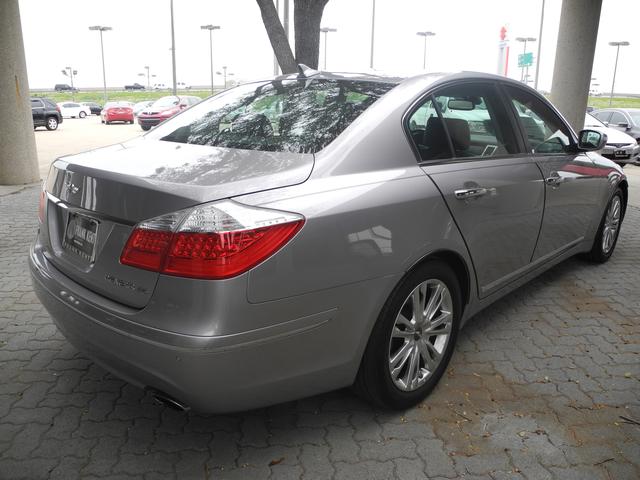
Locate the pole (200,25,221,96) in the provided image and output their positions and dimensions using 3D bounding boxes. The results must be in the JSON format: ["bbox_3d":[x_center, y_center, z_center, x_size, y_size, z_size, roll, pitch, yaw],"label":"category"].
[{"bbox_3d":[-11.596,-18.235,56.068,2.120,9.320,2.120,-2,15,-11],"label":"pole"}]

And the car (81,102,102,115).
[{"bbox_3d":[-26.149,-14.445,57.000,4.600,1.450,1.800,-8,17,-29],"label":"car"}]

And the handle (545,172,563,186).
[{"bbox_3d":[1.384,-0.354,3.066,0.060,0.045,0.240,14,20,41],"label":"handle"}]

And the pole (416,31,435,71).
[{"bbox_3d":[11.984,-19.113,59.984,2.100,9.430,2.100,3,15,11],"label":"pole"}]

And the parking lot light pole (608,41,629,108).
[{"bbox_3d":[31.946,-17.055,56.446,2.100,8.424,0.450,4,15,14],"label":"parking lot light pole"}]

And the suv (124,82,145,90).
[{"bbox_3d":[-49.010,-40.489,137.000,5.400,1.850,2.000,0,15,0],"label":"suv"}]

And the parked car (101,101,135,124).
[{"bbox_3d":[-14.247,-8.891,36.308,1.760,1.460,4.500,-7,16,-27],"label":"parked car"}]

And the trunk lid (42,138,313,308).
[{"bbox_3d":[-0.695,-0.130,2.190,1.320,0.510,0.730,14,20,41],"label":"trunk lid"}]

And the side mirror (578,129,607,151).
[{"bbox_3d":[1.746,-0.638,3.330,0.230,0.155,0.170,14,20,41],"label":"side mirror"}]

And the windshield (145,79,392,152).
[{"bbox_3d":[-0.217,-0.657,2.592,1.170,0.130,0.740,14,44,41],"label":"windshield"}]

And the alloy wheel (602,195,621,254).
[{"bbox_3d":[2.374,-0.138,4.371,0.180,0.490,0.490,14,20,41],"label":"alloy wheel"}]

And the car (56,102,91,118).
[{"bbox_3d":[-22.962,-11.560,46.351,4.600,1.440,1.800,-7,16,-27],"label":"car"}]

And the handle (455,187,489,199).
[{"bbox_3d":[0.652,-0.204,2.222,0.055,0.050,0.260,14,20,41],"label":"handle"}]

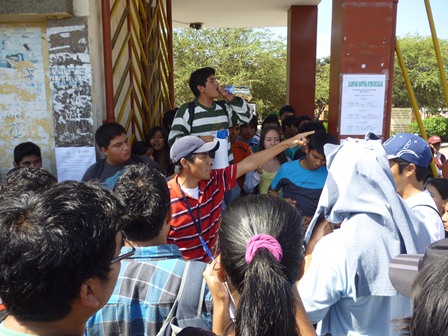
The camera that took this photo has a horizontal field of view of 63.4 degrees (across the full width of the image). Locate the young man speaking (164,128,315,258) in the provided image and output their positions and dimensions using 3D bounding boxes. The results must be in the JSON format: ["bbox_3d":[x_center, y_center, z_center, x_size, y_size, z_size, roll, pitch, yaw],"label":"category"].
[{"bbox_3d":[0.120,0.620,2.180,0.840,1.630,0.460,-4,8,-30],"label":"young man speaking"}]

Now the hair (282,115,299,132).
[{"bbox_3d":[0.707,-0.467,3.850,0.195,0.185,0.170,6,9,41],"label":"hair"}]

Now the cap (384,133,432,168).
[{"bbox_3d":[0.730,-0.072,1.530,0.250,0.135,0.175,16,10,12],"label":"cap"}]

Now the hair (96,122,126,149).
[{"bbox_3d":[-0.667,-0.185,2.130,0.190,0.168,0.170,3,7,28],"label":"hair"}]

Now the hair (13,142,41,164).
[{"bbox_3d":[-1.262,-0.086,2.320,0.170,0.170,0.190,-4,8,-30],"label":"hair"}]

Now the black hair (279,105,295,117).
[{"bbox_3d":[0.736,-0.643,4.200,0.170,0.175,0.190,-2,7,-14],"label":"black hair"}]

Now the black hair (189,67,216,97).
[{"bbox_3d":[-0.161,-0.645,2.720,0.200,0.215,0.175,-6,4,23],"label":"black hair"}]

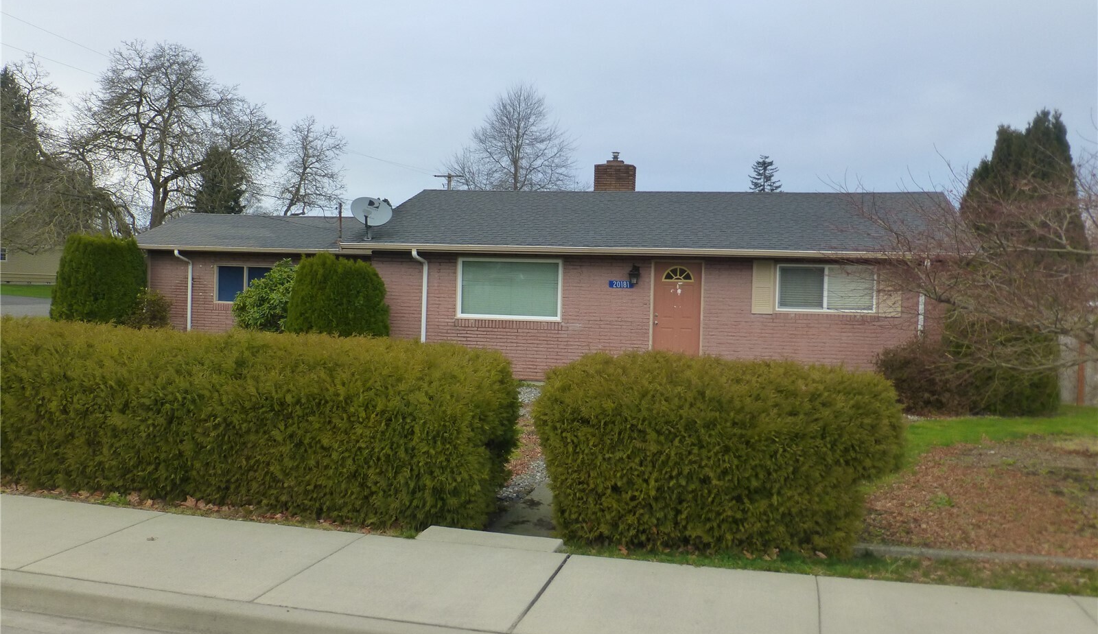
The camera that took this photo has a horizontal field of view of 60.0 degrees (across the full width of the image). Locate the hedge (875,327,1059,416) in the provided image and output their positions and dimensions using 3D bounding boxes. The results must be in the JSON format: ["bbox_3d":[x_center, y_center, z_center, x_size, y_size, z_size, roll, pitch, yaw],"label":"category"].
[{"bbox_3d":[6.539,0.766,14.861,2.600,1.500,2.000,2,1,14],"label":"hedge"}]

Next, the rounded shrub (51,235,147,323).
[{"bbox_3d":[-10.640,-0.542,22.500,2.240,2.700,2.000,2,1,14],"label":"rounded shrub"}]

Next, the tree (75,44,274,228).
[{"bbox_3d":[-17.892,-6.588,45.141,9.600,13.000,9.600,2,1,14],"label":"tree"}]

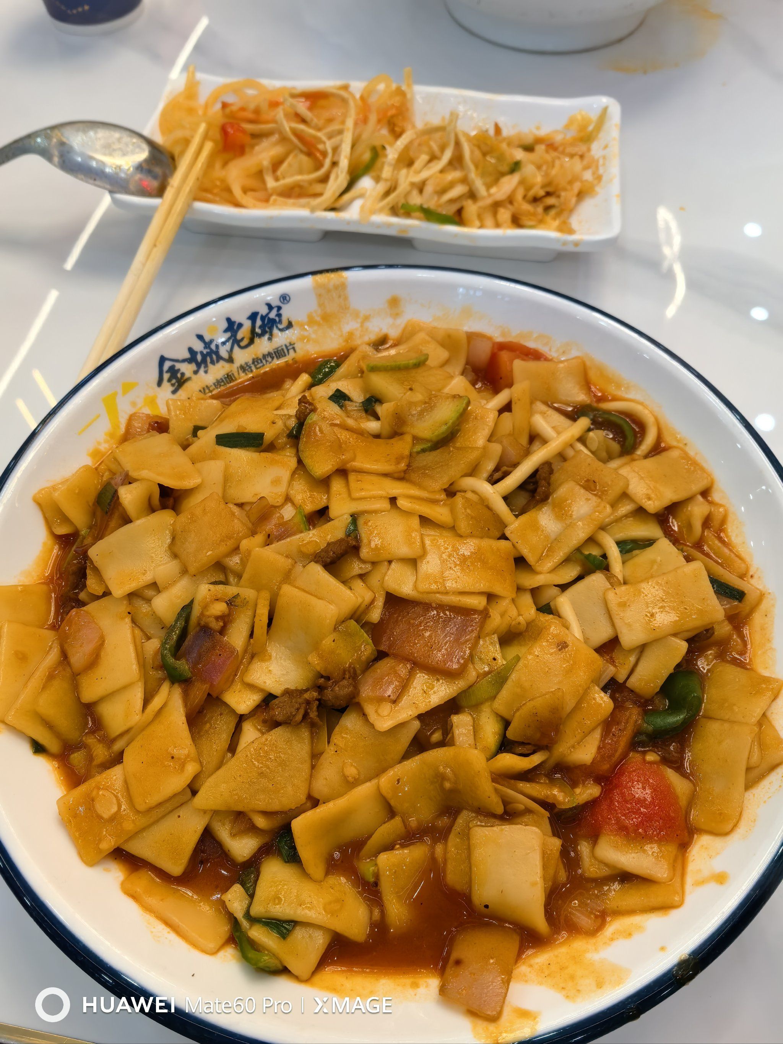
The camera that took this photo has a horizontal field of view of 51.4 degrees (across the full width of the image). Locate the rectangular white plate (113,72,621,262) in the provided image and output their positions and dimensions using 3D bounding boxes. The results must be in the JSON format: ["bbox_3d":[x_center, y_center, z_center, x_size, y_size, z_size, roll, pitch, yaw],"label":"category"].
[{"bbox_3d":[-0.006,-0.159,0.370,0.212,0.027,0.100,6,58,5],"label":"rectangular white plate"}]

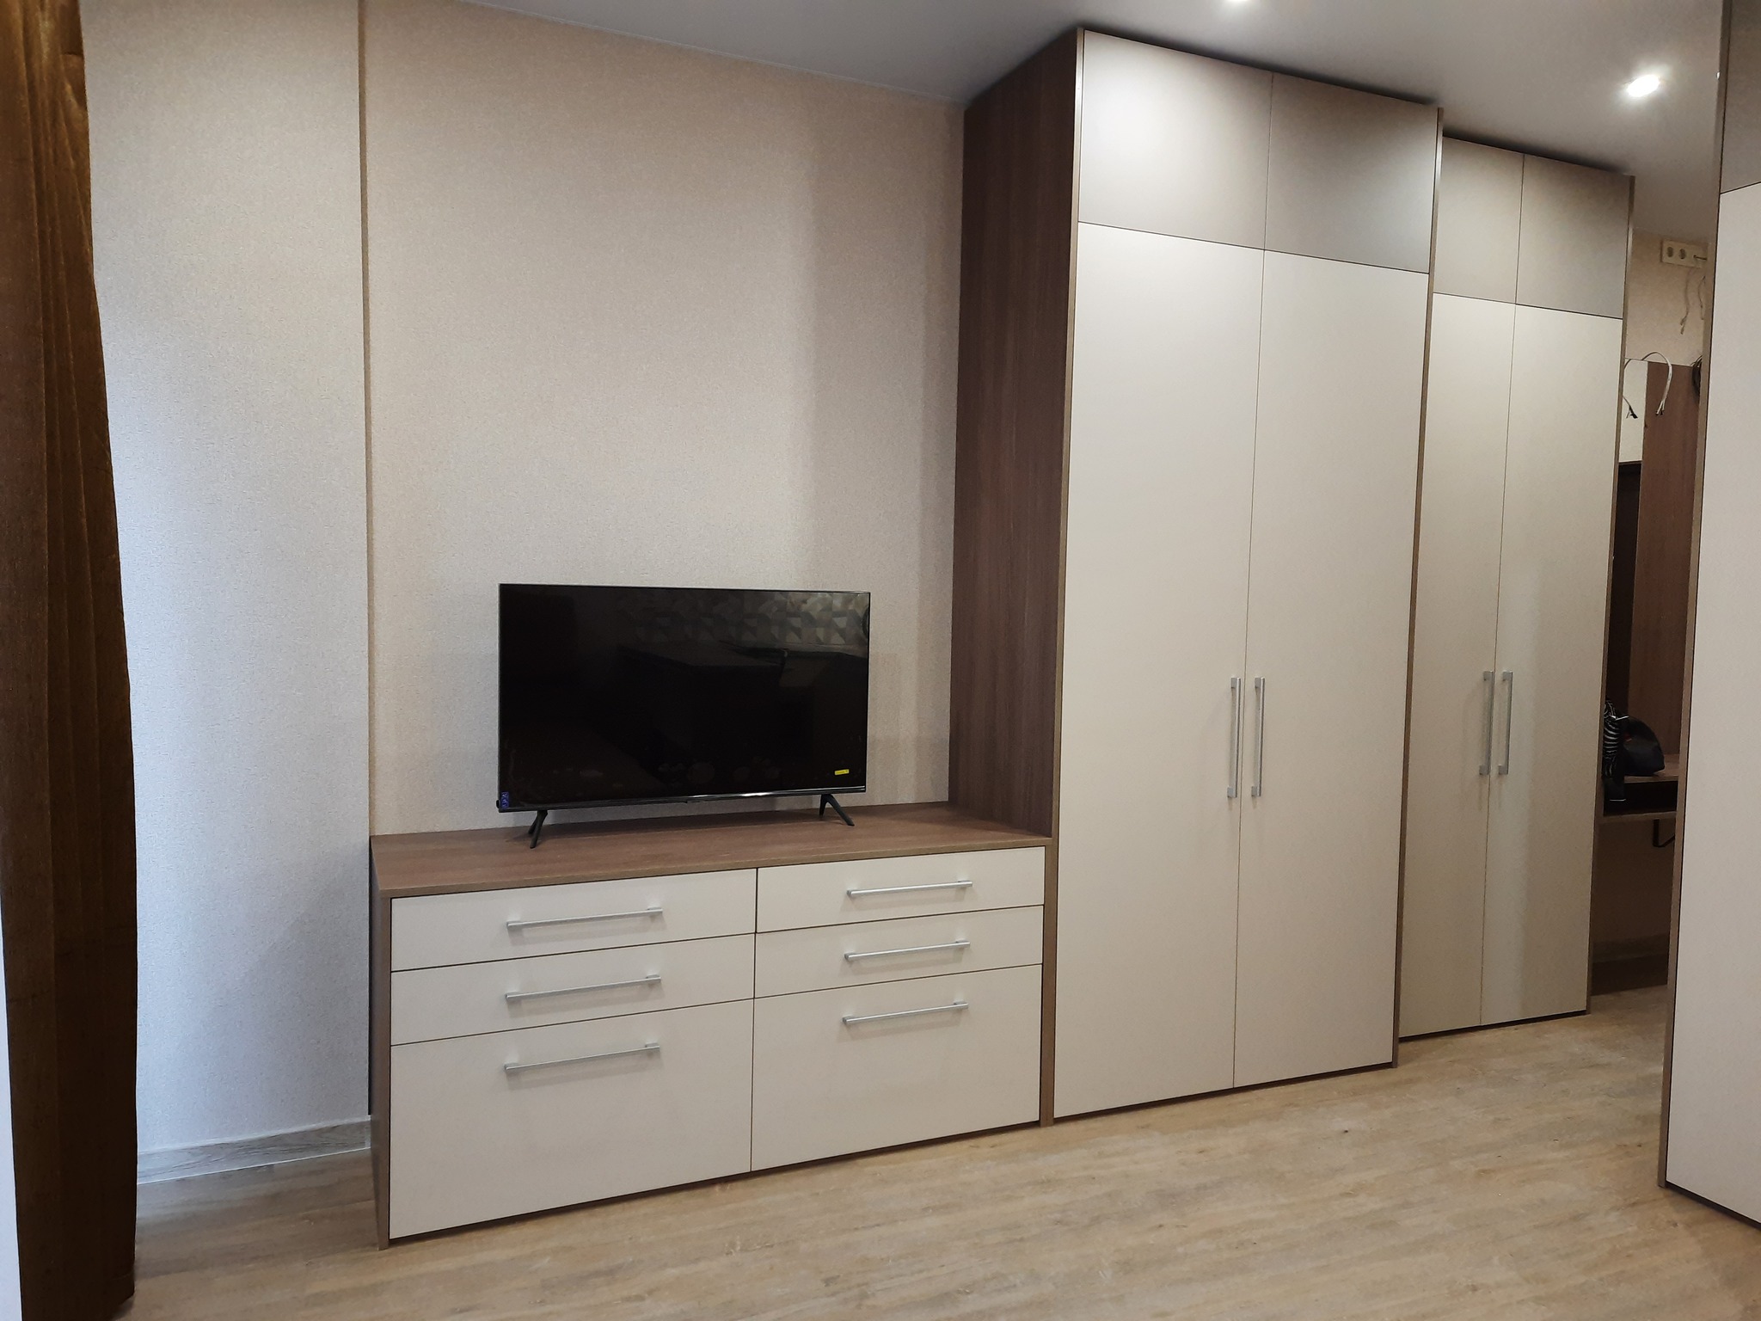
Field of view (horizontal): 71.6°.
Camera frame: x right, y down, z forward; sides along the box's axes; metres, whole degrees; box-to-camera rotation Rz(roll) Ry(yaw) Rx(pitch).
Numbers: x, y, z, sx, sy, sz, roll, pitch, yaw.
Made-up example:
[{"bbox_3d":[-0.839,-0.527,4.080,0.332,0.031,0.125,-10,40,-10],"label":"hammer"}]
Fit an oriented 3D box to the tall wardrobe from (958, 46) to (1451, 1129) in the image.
[{"bbox_3d":[0.895,-0.192,3.579,1.209,2.768,0.605,0,4,-23],"label":"tall wardrobe"}]

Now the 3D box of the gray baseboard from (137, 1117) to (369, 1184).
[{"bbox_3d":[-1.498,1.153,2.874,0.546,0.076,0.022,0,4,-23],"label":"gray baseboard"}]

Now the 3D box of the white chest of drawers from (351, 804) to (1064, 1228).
[{"bbox_3d":[-0.411,0.821,3.085,1.592,0.753,0.605,0,4,-23],"label":"white chest of drawers"}]

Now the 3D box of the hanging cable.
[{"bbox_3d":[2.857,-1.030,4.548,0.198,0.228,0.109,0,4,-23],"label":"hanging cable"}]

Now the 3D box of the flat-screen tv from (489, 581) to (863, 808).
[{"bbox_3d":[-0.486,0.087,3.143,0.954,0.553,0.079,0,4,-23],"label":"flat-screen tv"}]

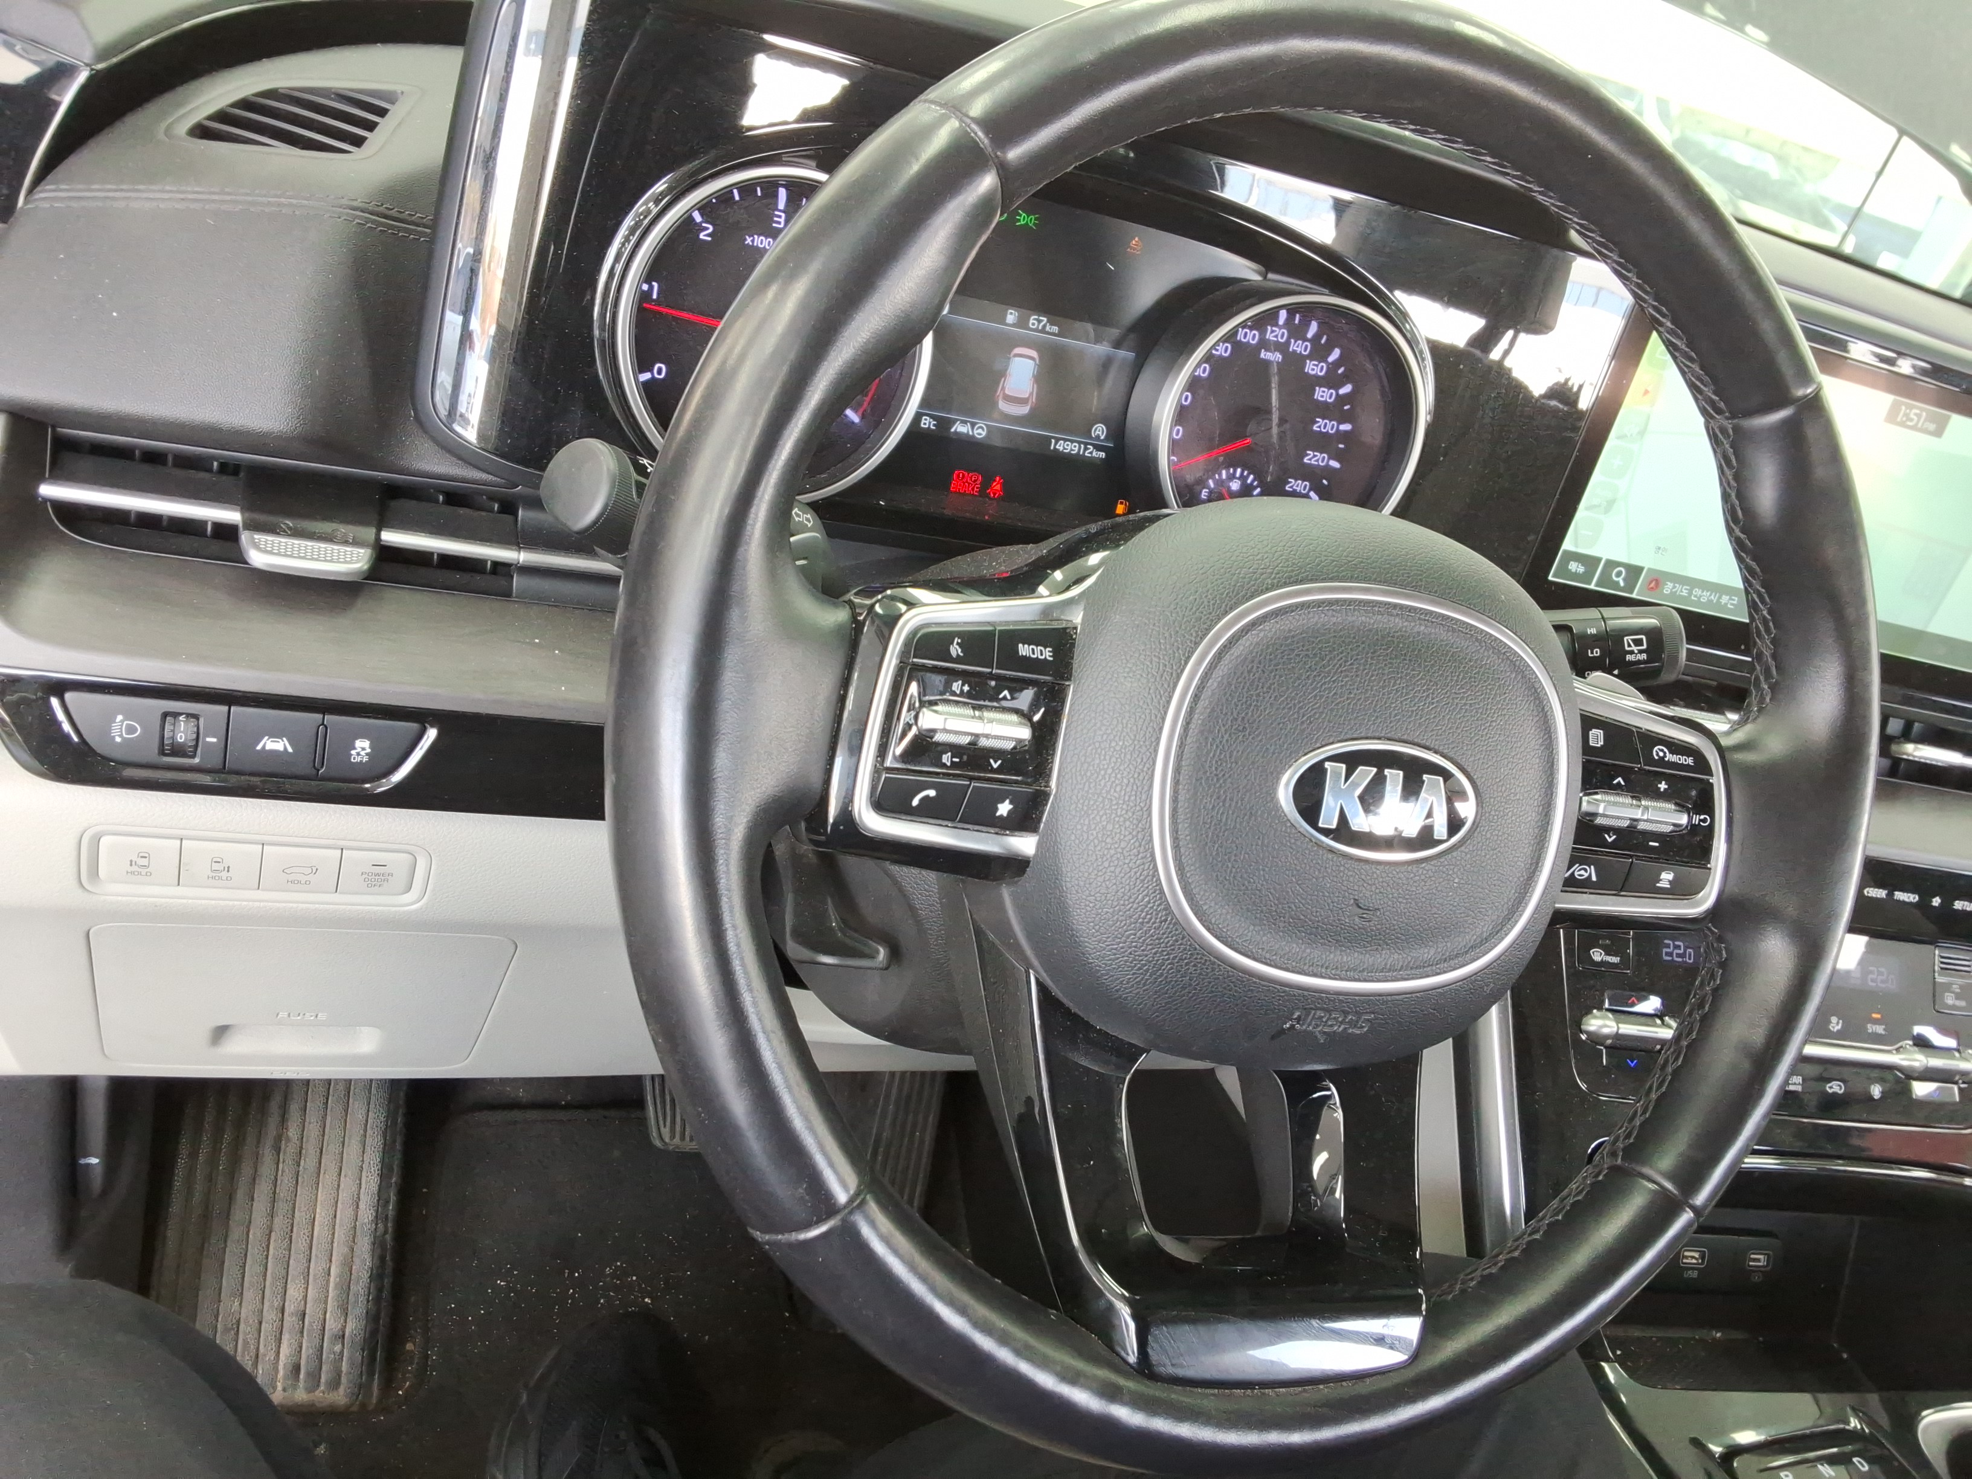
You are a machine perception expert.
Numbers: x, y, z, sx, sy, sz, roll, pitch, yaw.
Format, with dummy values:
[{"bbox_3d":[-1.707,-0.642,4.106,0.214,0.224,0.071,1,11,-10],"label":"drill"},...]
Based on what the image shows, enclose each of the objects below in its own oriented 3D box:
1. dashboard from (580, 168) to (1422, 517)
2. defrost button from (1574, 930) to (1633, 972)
[{"bbox_3d":[0.020,-0.126,0.585,0.325,0.127,0.050,7,17,-22],"label":"dashboard"},{"bbox_3d":[0.256,0.088,0.665,0.029,0.017,0.006,7,-9,-22],"label":"defrost button"}]

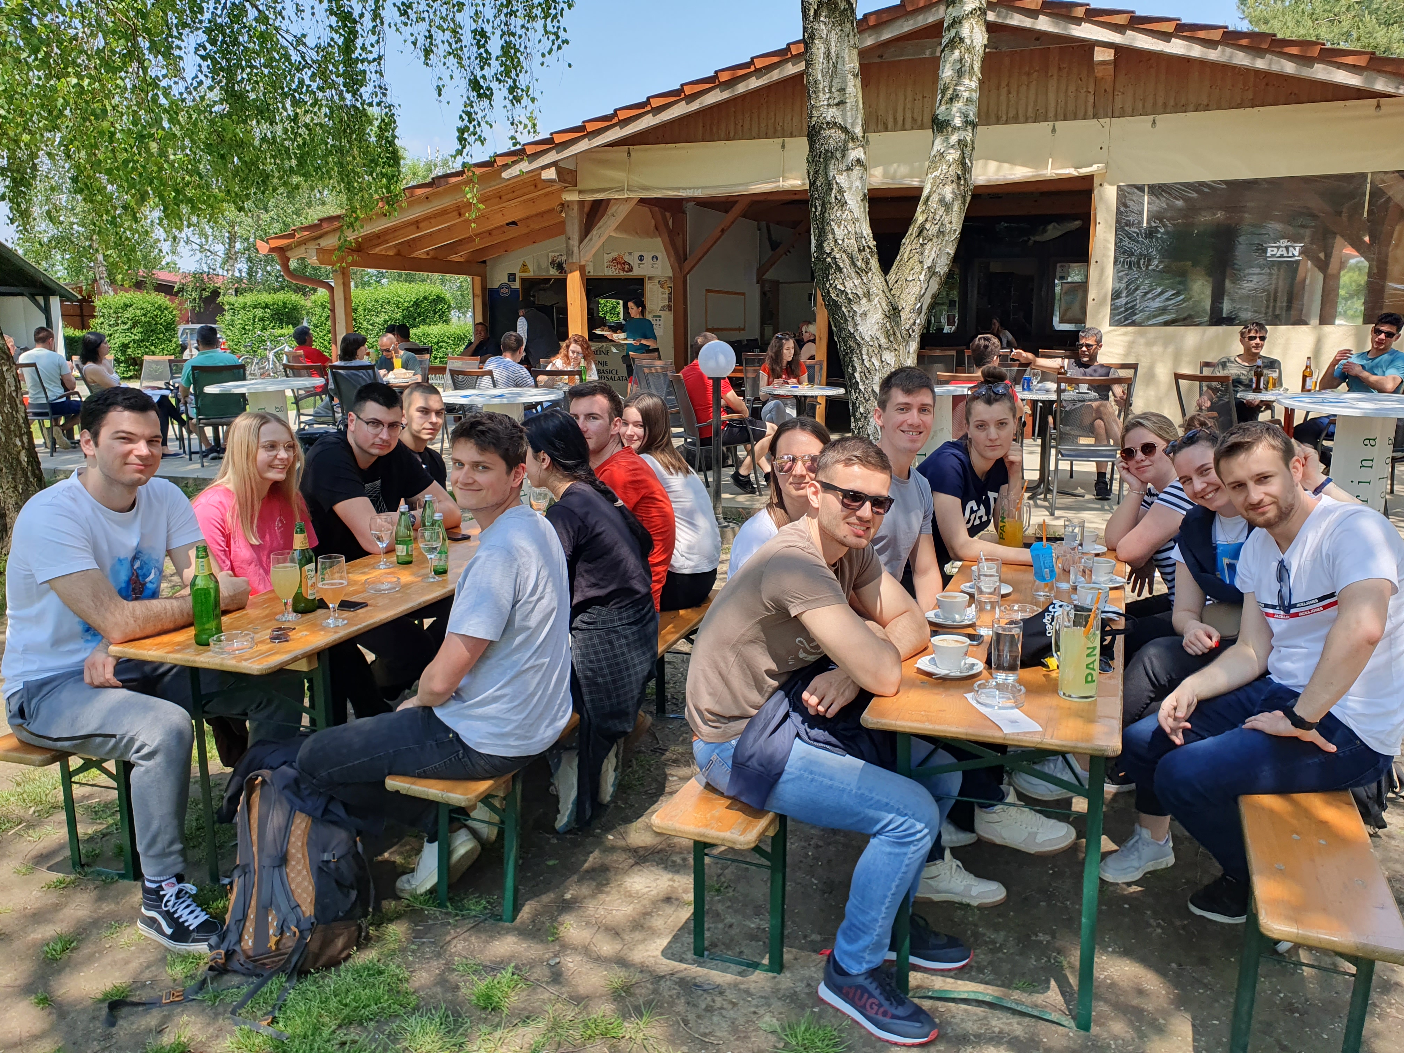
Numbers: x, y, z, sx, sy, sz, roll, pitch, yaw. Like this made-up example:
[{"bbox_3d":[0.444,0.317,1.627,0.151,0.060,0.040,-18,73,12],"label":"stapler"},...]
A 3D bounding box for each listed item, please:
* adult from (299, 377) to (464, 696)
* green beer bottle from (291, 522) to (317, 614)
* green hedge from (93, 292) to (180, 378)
[{"bbox_3d":[-1.219,0.121,4.217,0.720,1.400,0.600,7,14,35],"label":"adult"},{"bbox_3d":[-1.157,0.112,3.046,0.071,0.260,0.071,-5,12,-21],"label":"green beer bottle"},{"bbox_3d":[-14.267,-4.820,26.374,2.000,2.120,1.900,-6,13,-27],"label":"green hedge"}]

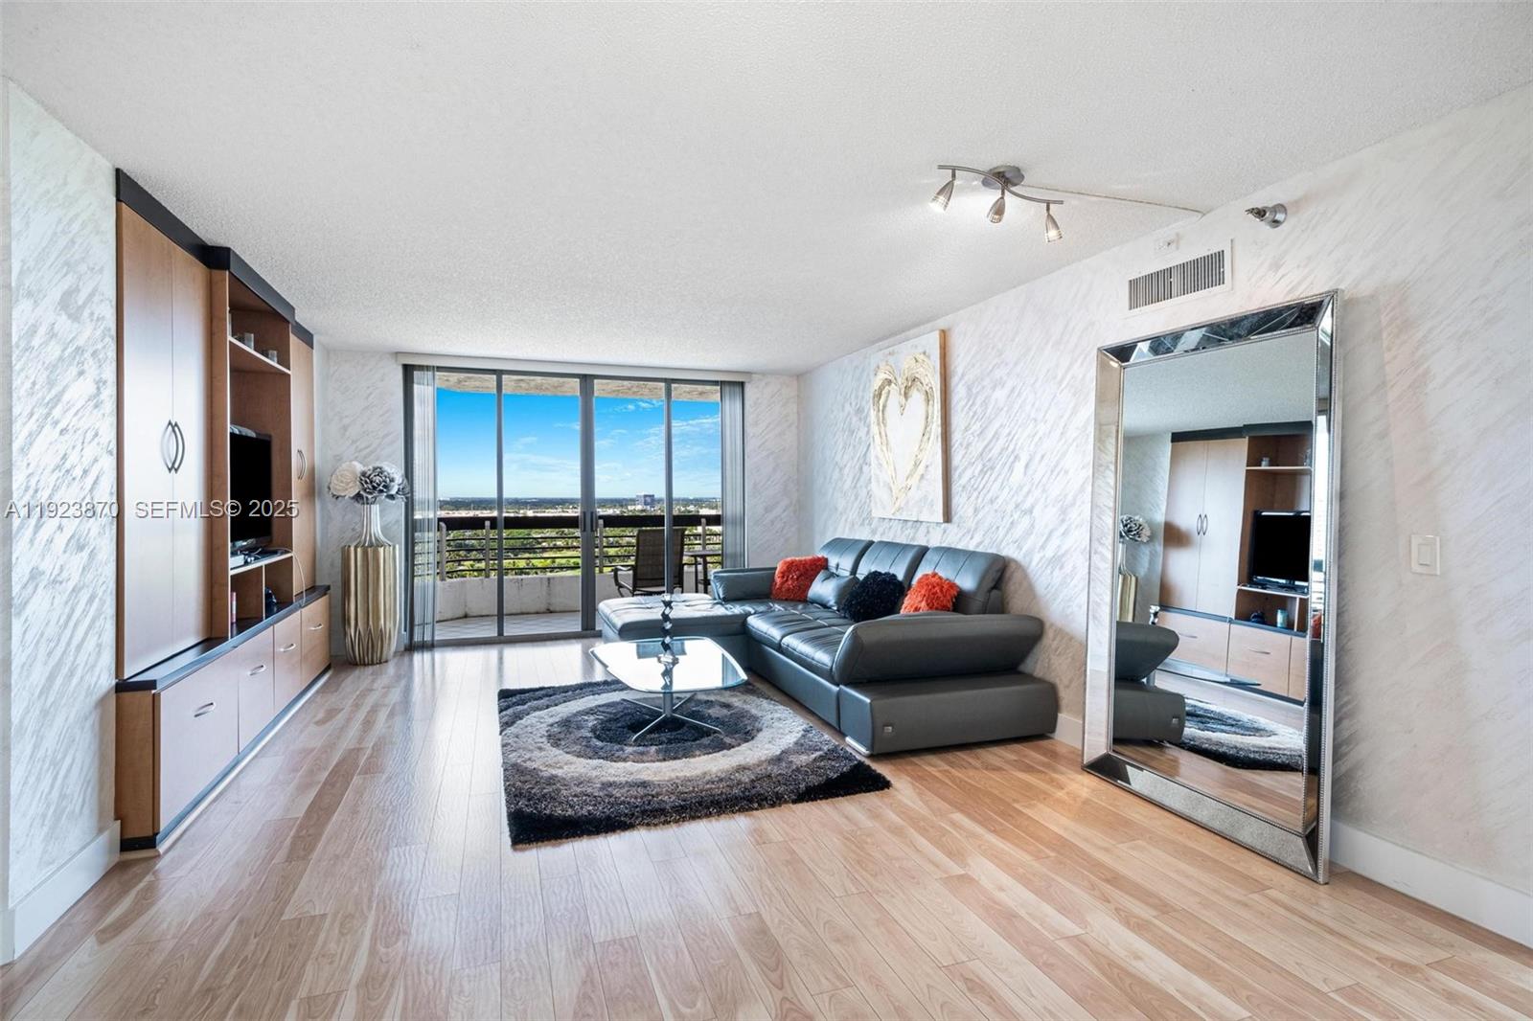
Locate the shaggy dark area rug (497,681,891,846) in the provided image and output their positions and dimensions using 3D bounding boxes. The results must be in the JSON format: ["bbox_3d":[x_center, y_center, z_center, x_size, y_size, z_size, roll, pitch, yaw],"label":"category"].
[{"bbox_3d":[-0.565,1.157,3.862,1.578,0.039,2.127,0,1,-21],"label":"shaggy dark area rug"}]

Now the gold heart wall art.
[{"bbox_3d":[0.960,-0.538,4.970,0.047,1.209,0.907,0,1,-21],"label":"gold heart wall art"}]

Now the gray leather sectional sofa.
[{"bbox_3d":[0.032,0.686,4.779,1.882,0.941,3.009,0,1,-21],"label":"gray leather sectional sofa"}]

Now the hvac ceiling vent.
[{"bbox_3d":[1.704,-0.960,3.032,0.020,0.186,0.514,0,1,-21],"label":"hvac ceiling vent"}]

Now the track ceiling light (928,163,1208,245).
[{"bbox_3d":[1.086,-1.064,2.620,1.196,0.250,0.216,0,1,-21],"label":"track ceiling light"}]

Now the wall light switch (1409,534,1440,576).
[{"bbox_3d":[2.023,0.138,2.224,0.012,0.116,0.072,0,1,-21],"label":"wall light switch"}]

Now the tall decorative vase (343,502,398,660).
[{"bbox_3d":[-2.992,0.547,5.466,0.421,1.191,0.421,0,1,-21],"label":"tall decorative vase"}]

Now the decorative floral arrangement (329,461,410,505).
[{"bbox_3d":[-2.996,-0.215,5.454,0.578,0.343,0.490,0,1,-21],"label":"decorative floral arrangement"}]

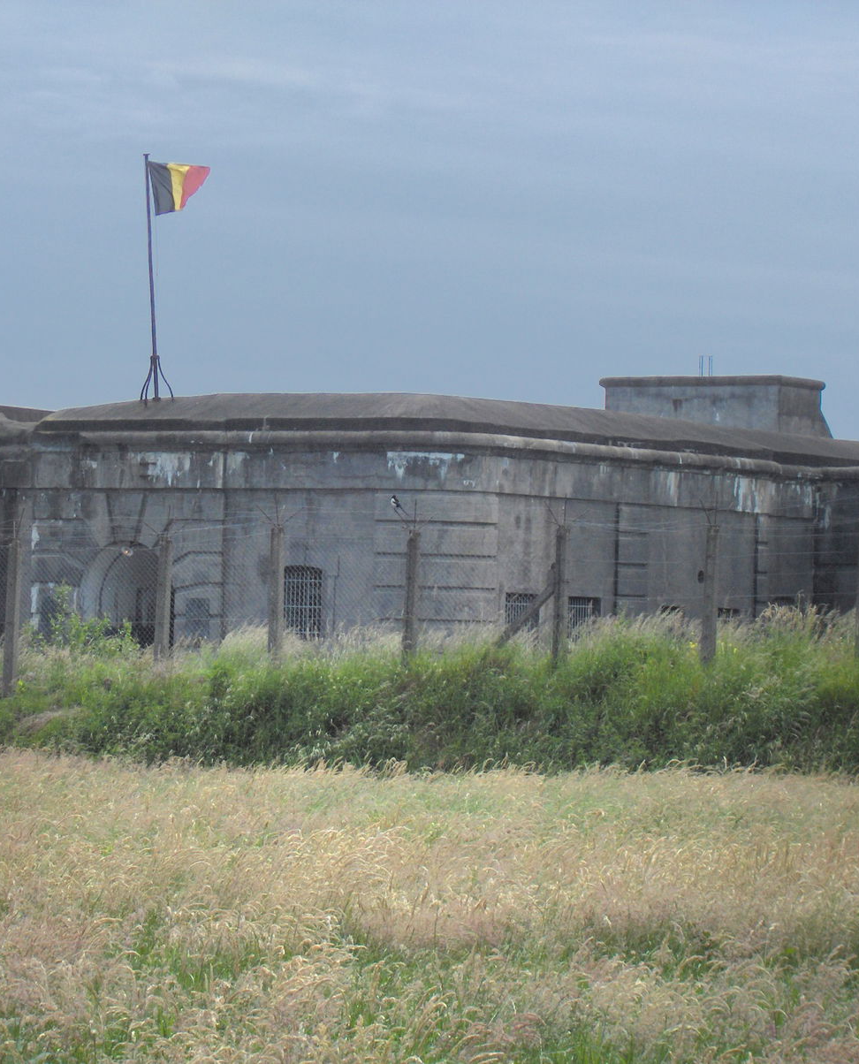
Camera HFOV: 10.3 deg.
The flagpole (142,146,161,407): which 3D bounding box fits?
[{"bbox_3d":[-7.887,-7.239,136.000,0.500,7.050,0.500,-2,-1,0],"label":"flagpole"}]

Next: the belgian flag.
[{"bbox_3d":[-7.127,-9.783,136.000,1.900,1.520,0.450,1,-1,6],"label":"belgian flag"}]

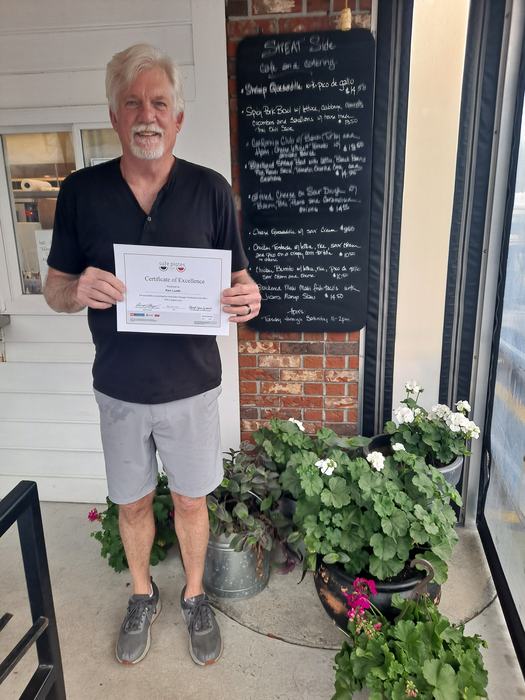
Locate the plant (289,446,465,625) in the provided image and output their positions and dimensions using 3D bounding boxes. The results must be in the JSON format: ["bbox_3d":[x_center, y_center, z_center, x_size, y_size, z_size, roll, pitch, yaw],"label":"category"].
[{"bbox_3d":[0.365,0.641,1.684,0.540,0.655,0.500,1,15,7],"label":"plant"}]

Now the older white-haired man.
[{"bbox_3d":[-0.304,0.100,1.492,0.610,1.820,0.390,-1,14,-2],"label":"older white-haired man"}]

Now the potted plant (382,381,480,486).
[{"bbox_3d":[0.628,0.491,2.030,0.440,0.765,0.420,1,15,7],"label":"potted plant"}]

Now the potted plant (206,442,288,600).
[{"bbox_3d":[-0.090,0.638,1.976,0.350,0.530,0.350,1,15,7],"label":"potted plant"}]

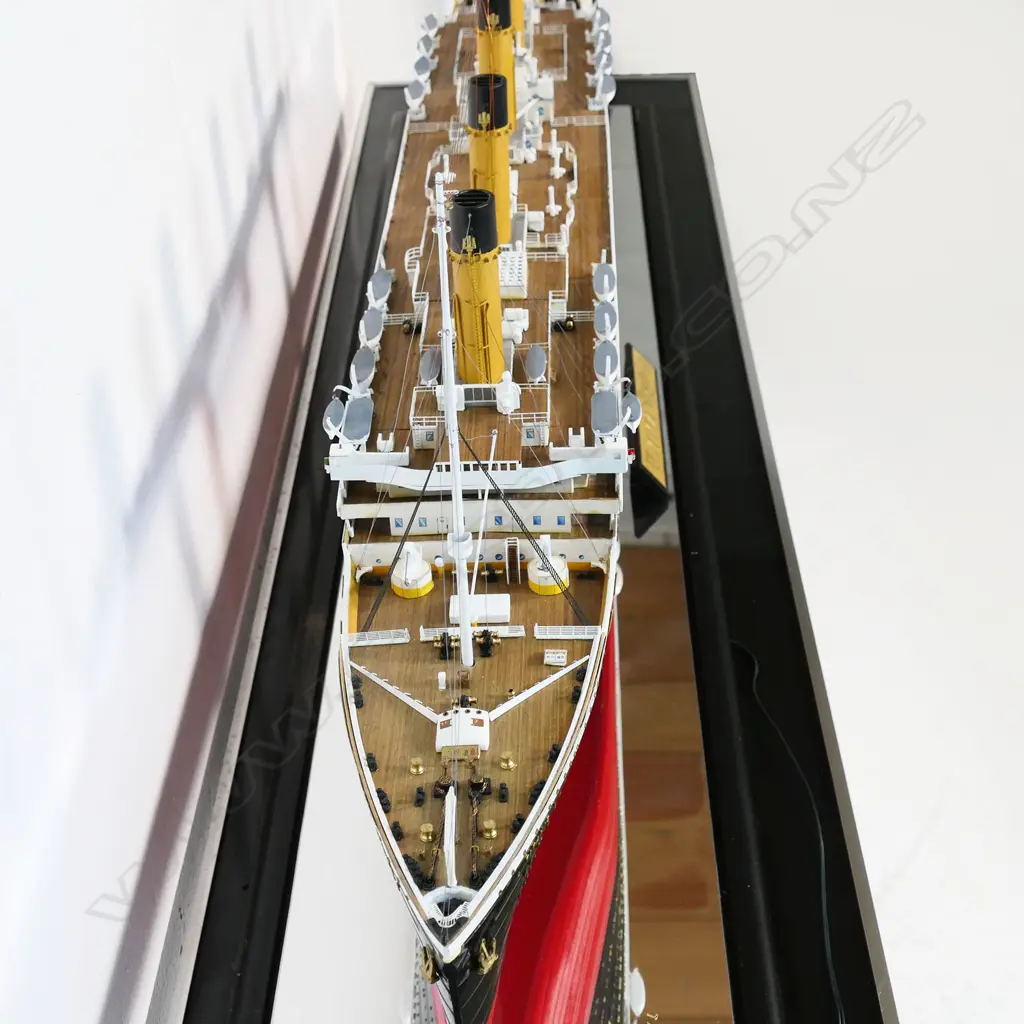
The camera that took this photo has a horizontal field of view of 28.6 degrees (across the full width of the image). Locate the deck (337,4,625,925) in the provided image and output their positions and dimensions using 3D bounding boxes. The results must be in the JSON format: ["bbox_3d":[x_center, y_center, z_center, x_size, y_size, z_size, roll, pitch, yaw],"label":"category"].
[{"bbox_3d":[-0.006,-0.142,1.010,0.115,0.045,0.980,-1,31,2],"label":"deck"}]

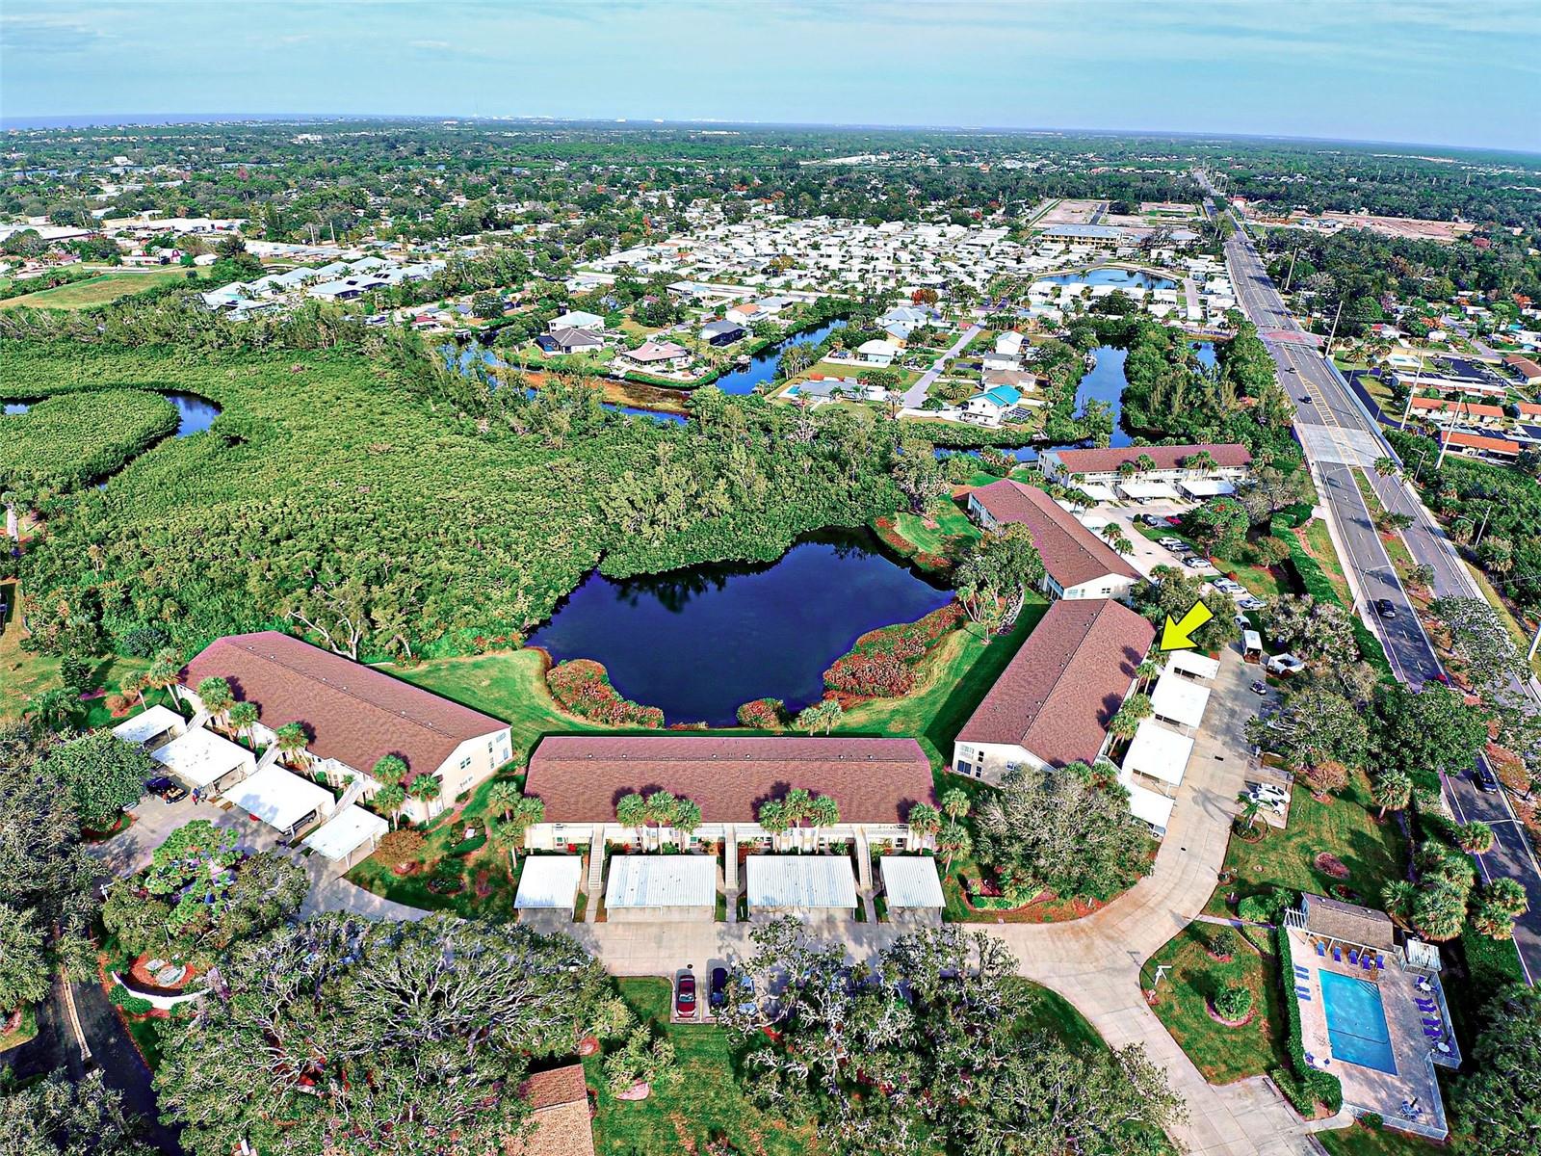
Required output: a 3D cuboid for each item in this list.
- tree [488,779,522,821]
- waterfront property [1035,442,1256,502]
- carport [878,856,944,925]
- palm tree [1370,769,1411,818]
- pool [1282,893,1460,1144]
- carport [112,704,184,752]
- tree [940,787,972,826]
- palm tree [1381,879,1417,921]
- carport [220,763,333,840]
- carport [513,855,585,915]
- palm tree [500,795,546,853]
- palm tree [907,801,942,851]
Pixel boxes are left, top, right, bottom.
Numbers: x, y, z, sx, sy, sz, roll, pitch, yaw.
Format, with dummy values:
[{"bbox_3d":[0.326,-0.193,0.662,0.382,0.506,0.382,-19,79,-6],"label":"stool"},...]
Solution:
[{"bbox_3d":[-33.701,30.505,97.173,4.300,8.000,4.300,1,30,0],"label":"tree"},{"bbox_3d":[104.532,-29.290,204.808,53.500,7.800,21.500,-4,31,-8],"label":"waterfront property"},{"bbox_3d":[17.059,37.698,92.133,6.710,2.550,7.010,1,31,-1],"label":"carport"},{"bbox_3d":[85.162,30.553,103.930,5.065,7.111,5.065,1,28,0],"label":"palm tree"},{"bbox_3d":[64.662,45.471,80.001,13.200,3.300,22.000,12,32,17],"label":"pool"},{"bbox_3d":[-94.106,23.136,115.469,6.990,2.634,6.584,14,31,22],"label":"carport"},{"bbox_3d":[24.160,31.321,99.459,3.951,7.719,3.951,1,28,0],"label":"tree"},{"bbox_3d":[74.255,38.877,89.841,4.052,5.349,4.052,1,28,0],"label":"palm tree"},{"bbox_3d":[-65.856,30.125,101.874,12.900,2.700,7.000,15,33,22],"label":"carport"},{"bbox_3d":[-26.603,37.491,91.343,6.686,2.634,7.294,0,28,-1],"label":"carport"},{"bbox_3d":[-30.233,31.625,94.792,4.700,8.600,4.700,1,30,0],"label":"palm tree"},{"bbox_3d":[19.397,32.255,96.063,4.300,8.100,4.300,1,30,0],"label":"palm tree"}]

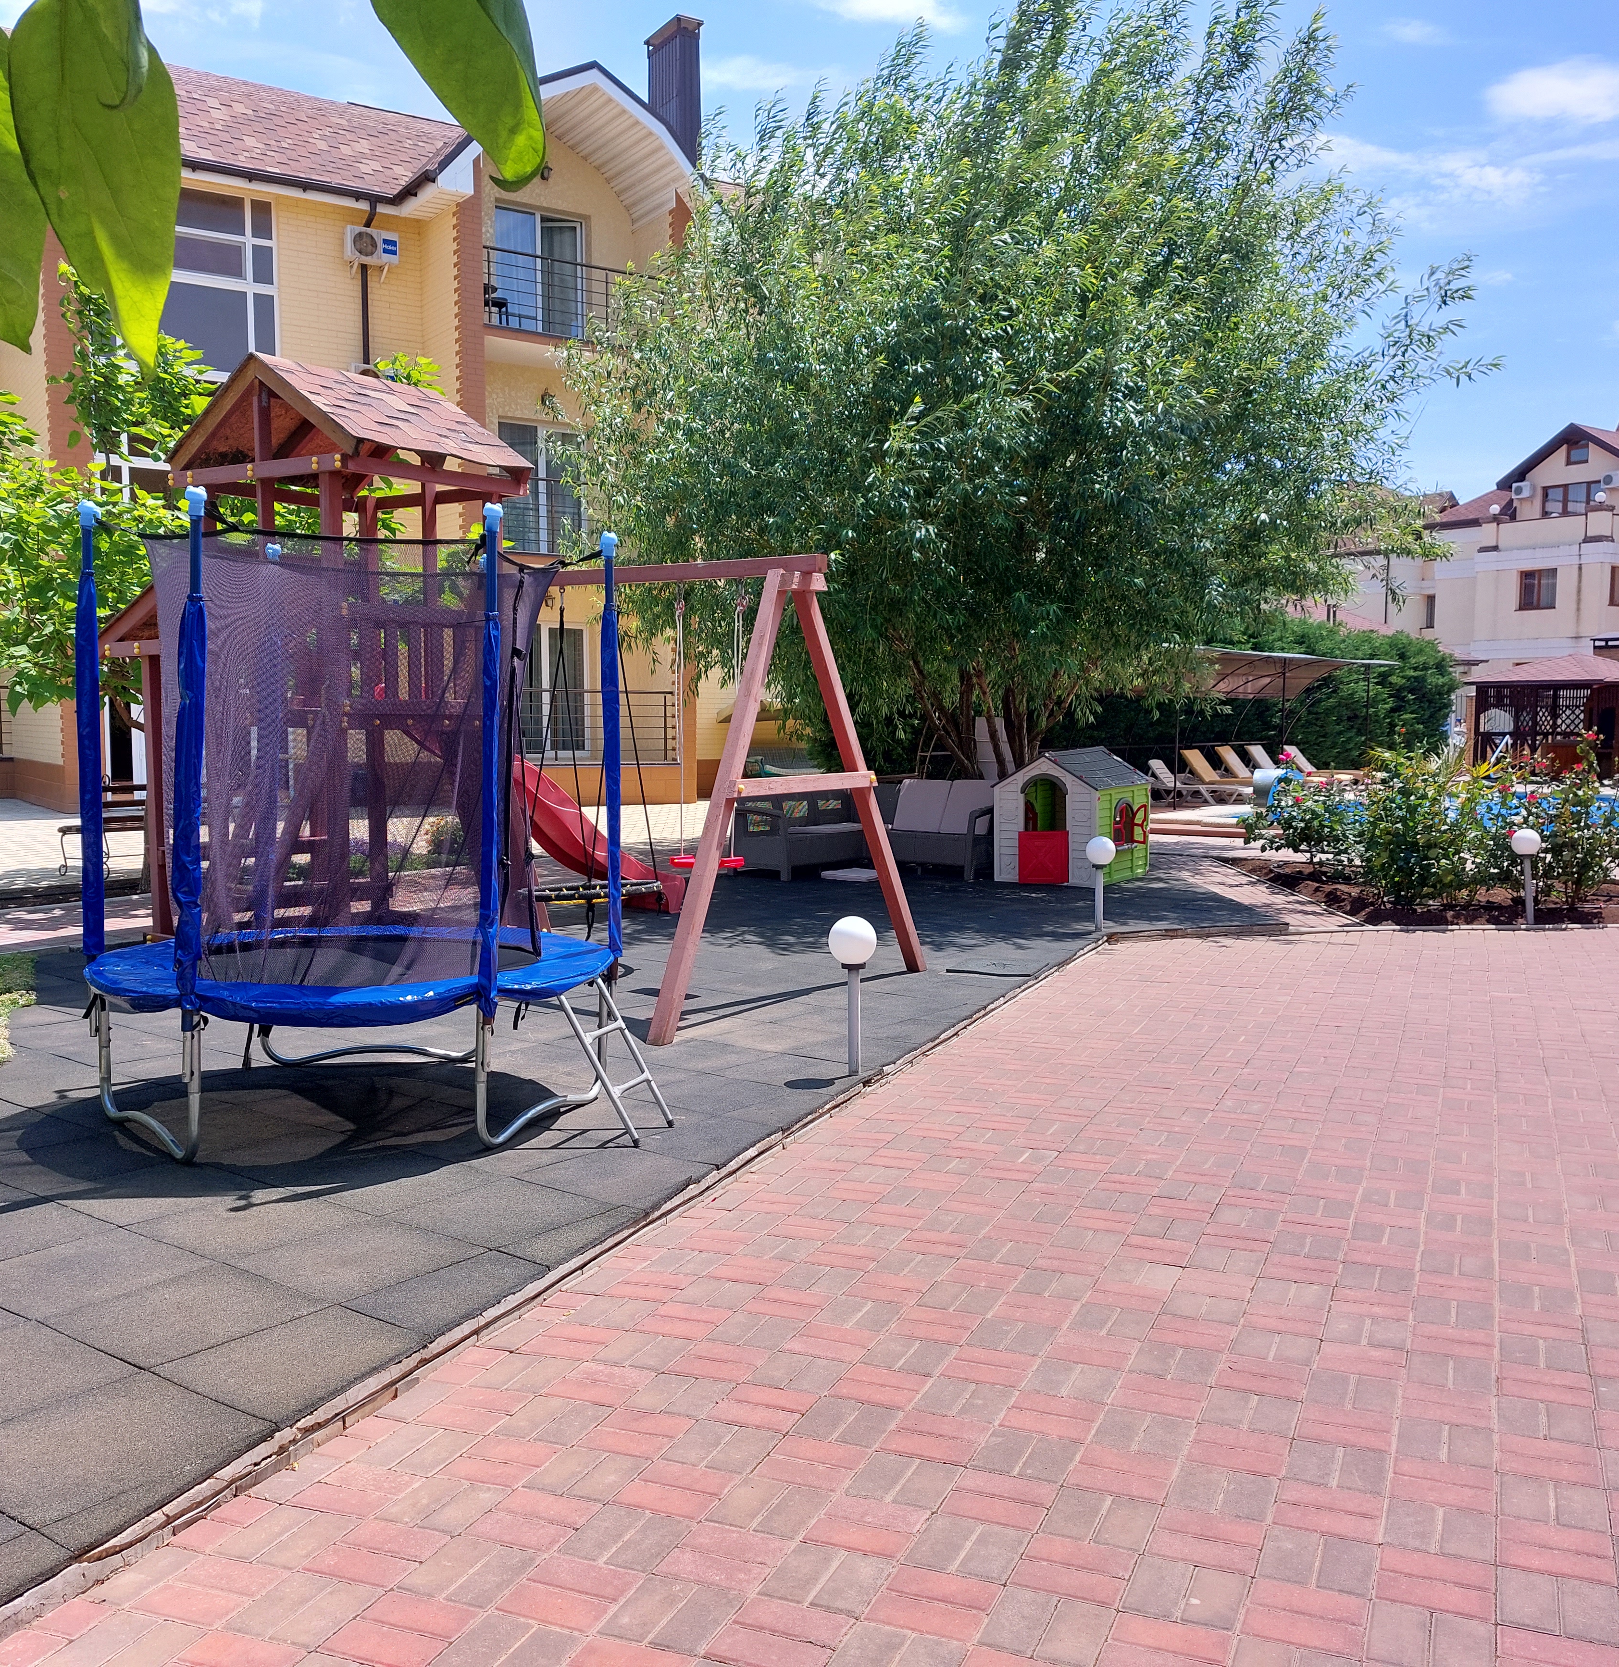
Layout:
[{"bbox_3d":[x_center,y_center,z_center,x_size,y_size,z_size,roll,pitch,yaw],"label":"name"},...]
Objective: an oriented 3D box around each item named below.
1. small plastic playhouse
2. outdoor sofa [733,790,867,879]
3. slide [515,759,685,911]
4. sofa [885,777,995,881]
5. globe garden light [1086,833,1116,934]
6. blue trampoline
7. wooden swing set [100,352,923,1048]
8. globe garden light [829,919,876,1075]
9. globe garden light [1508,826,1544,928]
[{"bbox_3d":[2.259,-0.148,13.189,0.970,1.100,1.170,3,6,31],"label":"small plastic playhouse"},{"bbox_3d":[-0.030,-0.059,14.019,1.250,0.800,0.700,-5,7,-44],"label":"outdoor sofa"},{"bbox_3d":[-1.851,-0.103,10.932,0.550,1.450,2.100,4,7,40],"label":"slide"},{"bbox_3d":[1.130,-0.055,13.900,1.250,0.800,0.700,3,6,37],"label":"sofa"},{"bbox_3d":[1.948,0.332,10.304,0.200,0.655,0.200,0,5,0],"label":"globe garden light"},{"bbox_3d":[-1.647,-0.067,5.970,2.170,2.250,2.000,0,5,0],"label":"blue trampoline"},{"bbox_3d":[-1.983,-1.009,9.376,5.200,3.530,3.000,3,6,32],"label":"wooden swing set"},{"bbox_3d":[0.183,0.675,6.405,0.200,0.675,0.200,0,5,0],"label":"globe garden light"},{"bbox_3d":[4.865,0.298,10.396,0.200,0.675,0.200,0,5,0],"label":"globe garden light"}]

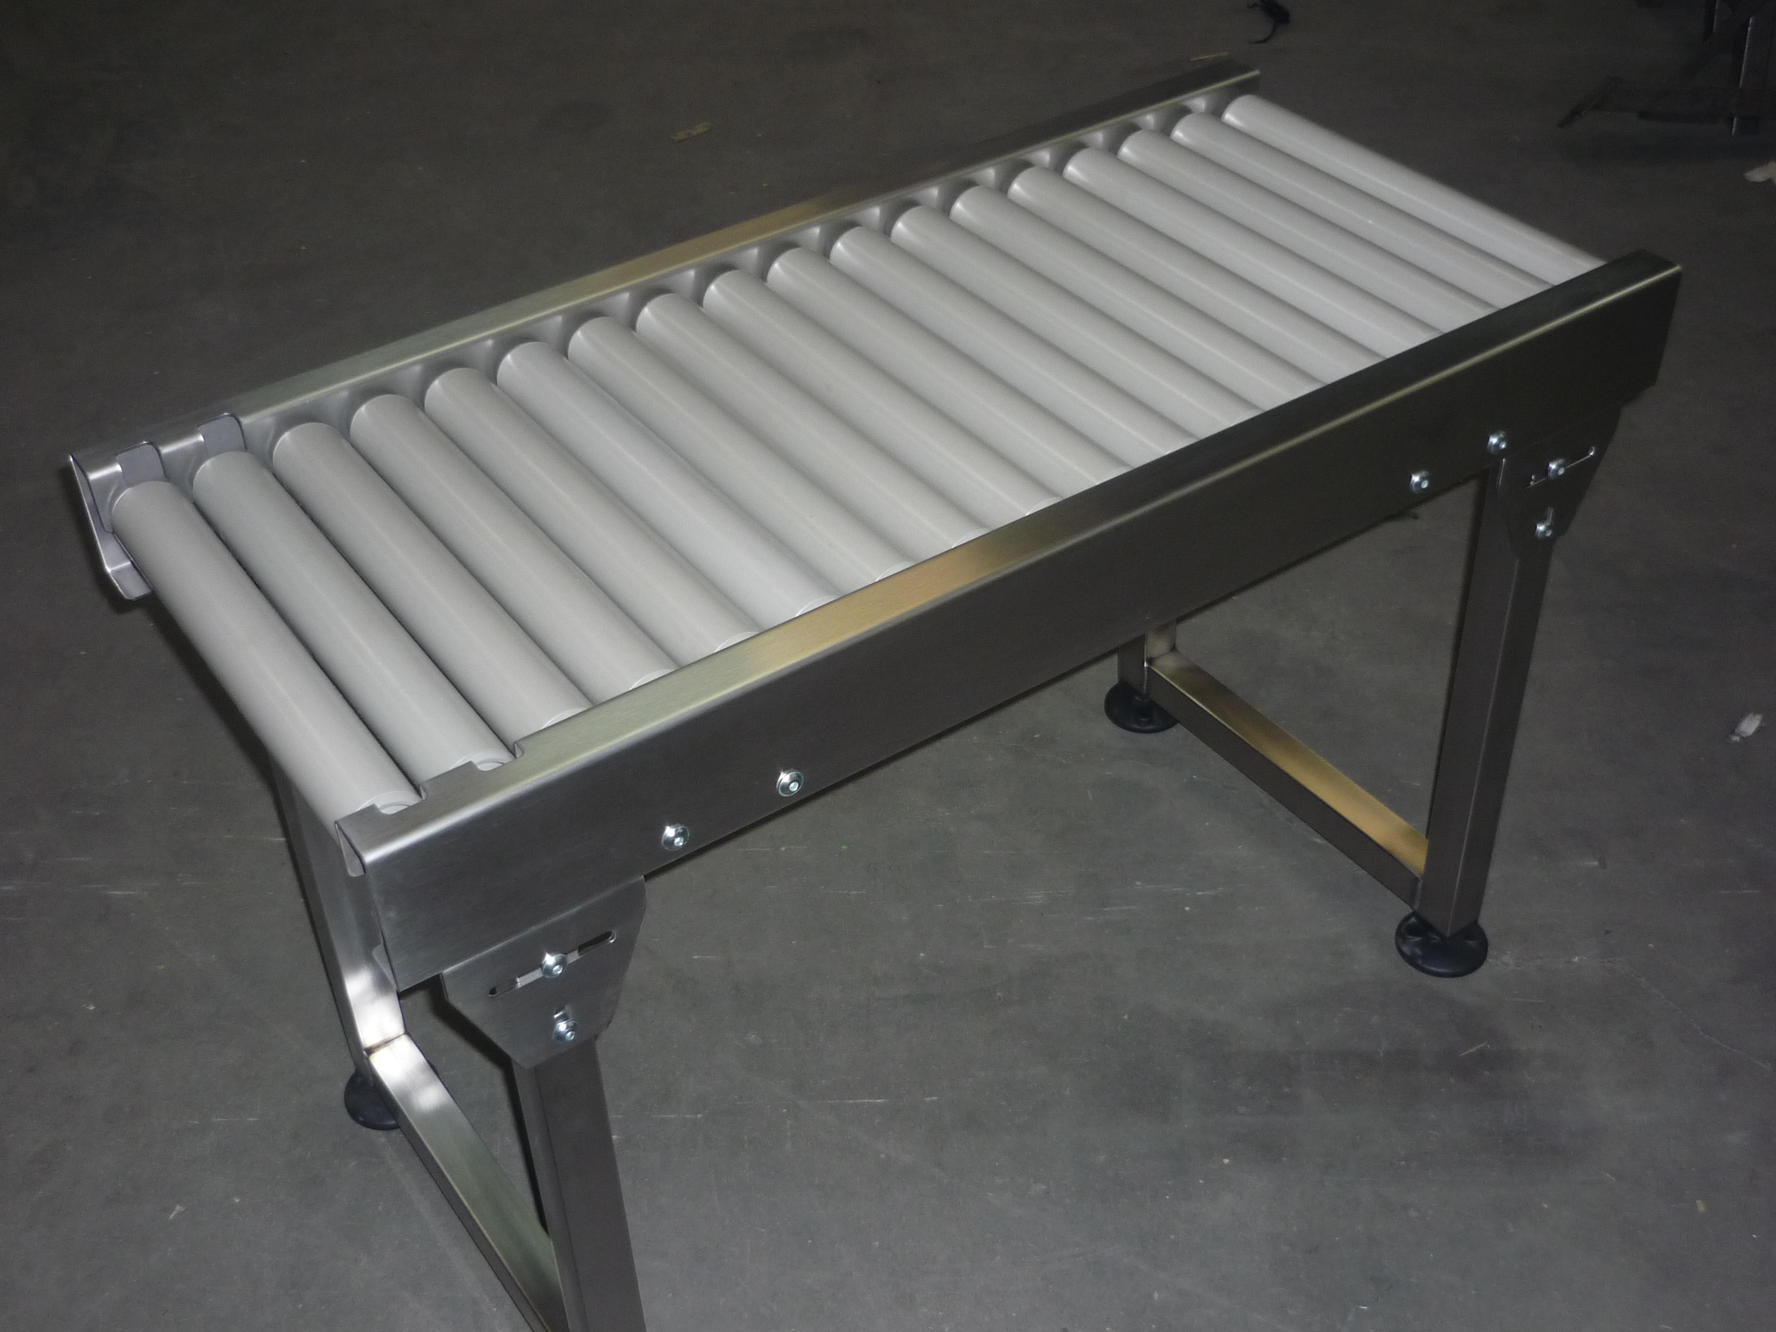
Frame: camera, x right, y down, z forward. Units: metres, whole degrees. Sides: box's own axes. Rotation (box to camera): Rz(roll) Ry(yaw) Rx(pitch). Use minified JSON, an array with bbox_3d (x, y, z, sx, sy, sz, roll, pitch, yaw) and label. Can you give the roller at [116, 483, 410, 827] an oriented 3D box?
[{"bbox_3d":[-0.370,-0.006,1.141,0.050,0.050,0.371,-25,44,-25],"label":"roller"}]

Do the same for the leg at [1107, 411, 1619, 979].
[{"bbox_3d":[0.372,-0.070,1.749,0.125,0.577,0.499,-25,44,-25],"label":"leg"}]

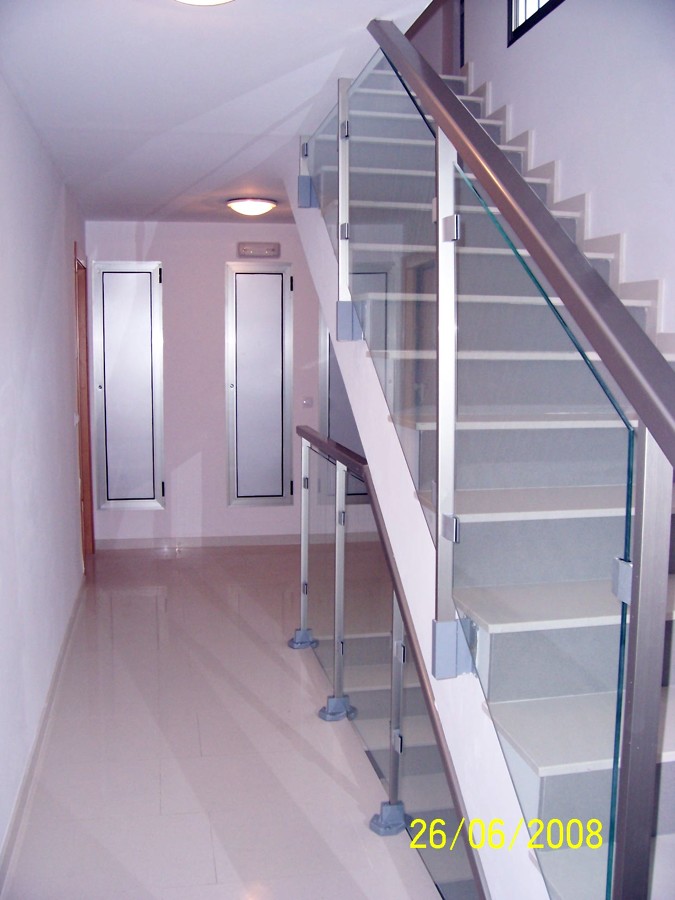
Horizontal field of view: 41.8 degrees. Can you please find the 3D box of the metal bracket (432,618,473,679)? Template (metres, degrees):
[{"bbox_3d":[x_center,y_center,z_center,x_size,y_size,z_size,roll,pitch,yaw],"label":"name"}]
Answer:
[{"bbox_3d":[0.258,0.438,1.973,0.086,0.127,0.040,-1,6,-12],"label":"metal bracket"}]

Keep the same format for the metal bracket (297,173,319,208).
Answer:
[{"bbox_3d":[-0.125,-1.078,3.712,0.086,0.127,0.040,-1,6,-12],"label":"metal bracket"}]

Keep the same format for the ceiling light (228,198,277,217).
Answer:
[{"bbox_3d":[-0.533,-1.493,5.495,0.308,0.088,0.308,-1,6,-12],"label":"ceiling light"}]

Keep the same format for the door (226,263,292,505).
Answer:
[{"bbox_3d":[-0.568,-0.469,6.535,0.485,1.787,0.050,-1,6,-9],"label":"door"}]

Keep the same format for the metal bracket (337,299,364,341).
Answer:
[{"bbox_3d":[0.037,-0.432,2.974,0.086,0.127,0.040,-1,6,-12],"label":"metal bracket"}]

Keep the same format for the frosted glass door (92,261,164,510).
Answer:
[{"bbox_3d":[-1.499,-0.450,6.396,0.480,1.788,0.050,-1,6,-9],"label":"frosted glass door"}]

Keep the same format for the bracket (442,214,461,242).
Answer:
[{"bbox_3d":[0.241,-0.457,1.833,0.024,0.051,0.055,-1,6,-12],"label":"bracket"}]

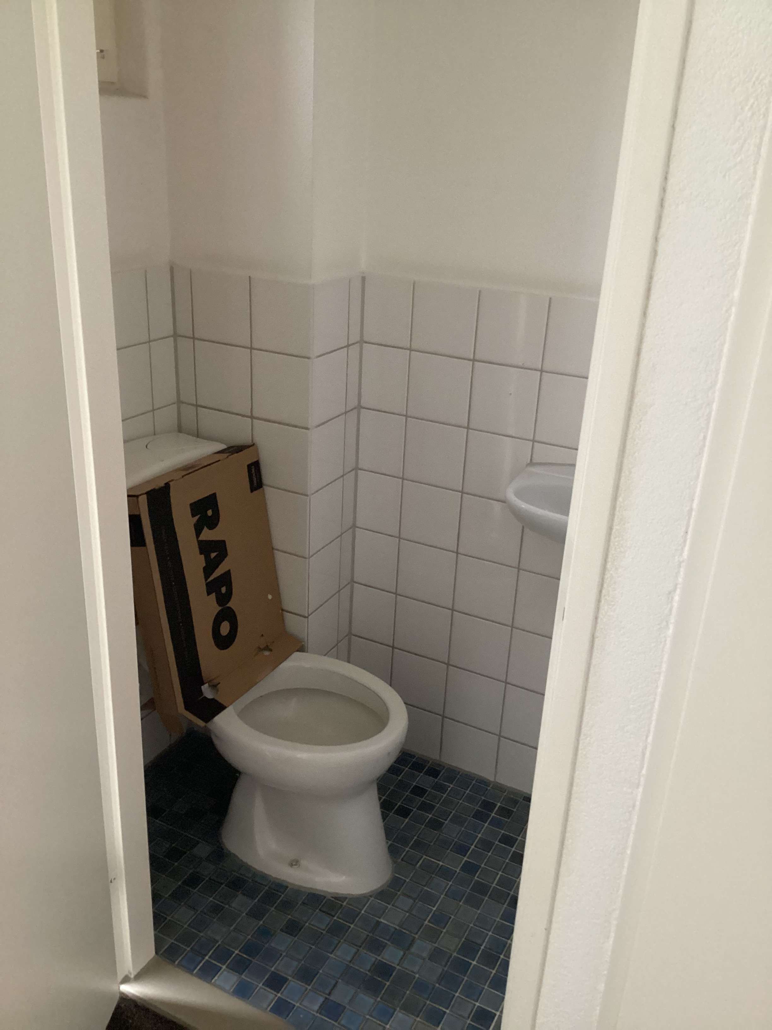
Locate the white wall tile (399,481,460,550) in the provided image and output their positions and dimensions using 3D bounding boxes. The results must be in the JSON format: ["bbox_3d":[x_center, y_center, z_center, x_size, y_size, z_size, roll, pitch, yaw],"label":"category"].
[{"bbox_3d":[0.106,0.002,2.151,0.148,0.148,0.010,14,25,24],"label":"white wall tile"}]

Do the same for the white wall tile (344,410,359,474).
[{"bbox_3d":[-0.087,-0.171,2.150,0.010,0.149,0.053,14,25,24],"label":"white wall tile"}]

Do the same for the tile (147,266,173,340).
[{"bbox_3d":[-0.490,-0.456,1.988,0.010,0.148,0.078,14,25,24],"label":"tile"}]

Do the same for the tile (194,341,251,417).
[{"bbox_3d":[-0.356,-0.303,2.039,0.149,0.149,0.010,14,25,24],"label":"tile"}]

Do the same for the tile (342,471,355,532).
[{"bbox_3d":[-0.093,-0.031,2.203,0.010,0.148,0.054,14,25,24],"label":"tile"}]

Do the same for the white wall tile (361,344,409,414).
[{"bbox_3d":[-0.001,-0.307,2.087,0.117,0.148,0.010,14,25,24],"label":"white wall tile"}]

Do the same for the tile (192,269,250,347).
[{"bbox_3d":[-0.349,-0.443,1.974,0.148,0.148,0.010,14,25,24],"label":"tile"}]

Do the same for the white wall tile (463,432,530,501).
[{"bbox_3d":[0.247,-0.105,2.033,0.148,0.149,0.009,14,26,24],"label":"white wall tile"}]

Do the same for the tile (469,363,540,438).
[{"bbox_3d":[0.256,-0.246,1.979,0.149,0.149,0.010,14,25,24],"label":"tile"}]

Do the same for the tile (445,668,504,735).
[{"bbox_3d":[0.219,0.454,2.268,0.148,0.148,0.010,14,25,24],"label":"tile"}]

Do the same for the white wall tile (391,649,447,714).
[{"bbox_3d":[0.084,0.421,2.335,0.149,0.149,0.010,14,25,24],"label":"white wall tile"}]

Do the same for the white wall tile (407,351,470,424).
[{"bbox_3d":[0.121,-0.279,2.042,0.149,0.149,0.010,14,25,24],"label":"white wall tile"}]

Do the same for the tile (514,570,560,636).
[{"bbox_3d":[0.369,0.209,2.094,0.149,0.149,0.010,14,25,24],"label":"tile"}]

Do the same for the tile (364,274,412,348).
[{"bbox_3d":[0.007,-0.451,2.039,0.118,0.151,0.010,14,25,24],"label":"tile"}]

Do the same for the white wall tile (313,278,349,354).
[{"bbox_3d":[-0.119,-0.417,1.947,0.010,0.149,0.147,14,25,24],"label":"white wall tile"}]

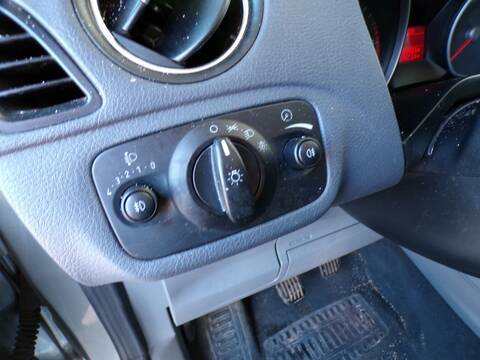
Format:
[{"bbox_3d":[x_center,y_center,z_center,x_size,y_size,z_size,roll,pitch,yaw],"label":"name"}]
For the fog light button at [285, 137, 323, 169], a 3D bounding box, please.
[{"bbox_3d":[0.038,-0.017,0.204,0.018,0.018,0.014,-17,13,-16],"label":"fog light button"}]

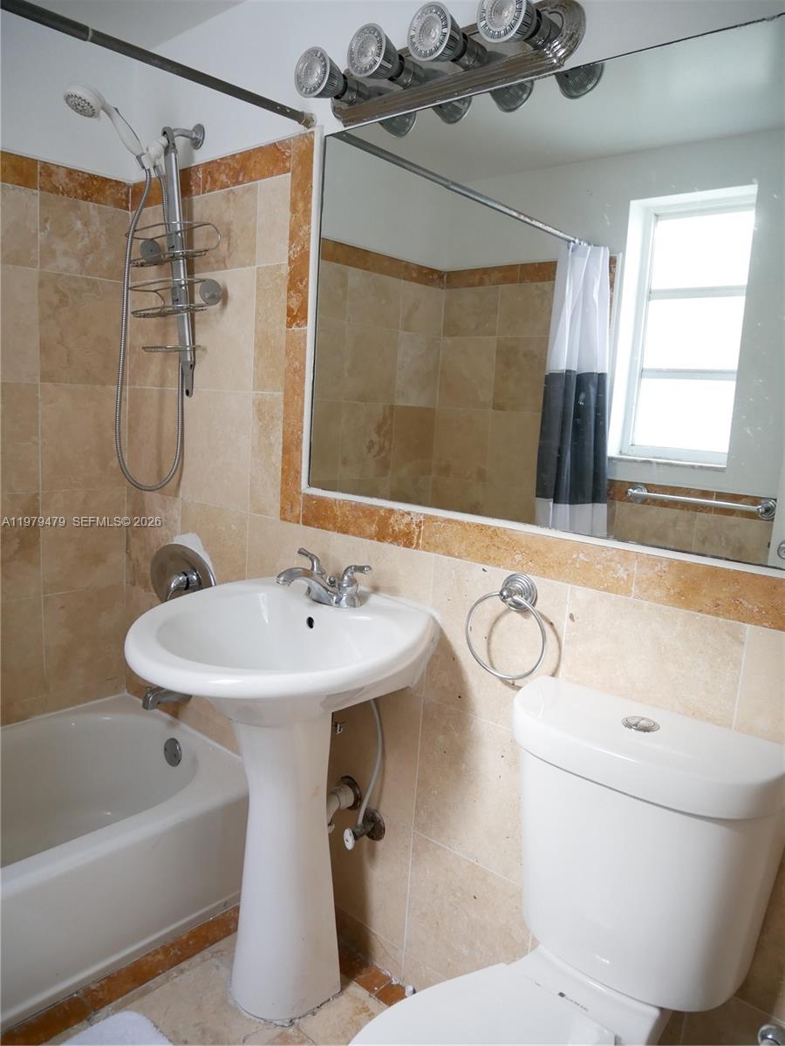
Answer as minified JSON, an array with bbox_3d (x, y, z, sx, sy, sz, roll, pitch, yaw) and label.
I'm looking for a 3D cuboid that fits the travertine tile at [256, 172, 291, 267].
[{"bbox_3d":[-0.283,-0.723,1.746,0.122,0.200,0.010,11,11,40],"label":"travertine tile"}]

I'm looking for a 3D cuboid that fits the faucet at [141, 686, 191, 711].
[{"bbox_3d":[-0.651,0.498,2.084,0.062,0.062,0.136,11,12,40],"label":"faucet"}]

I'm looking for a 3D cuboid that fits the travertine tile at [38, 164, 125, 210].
[{"bbox_3d":[-0.868,-0.945,2.040,0.012,0.077,0.258,11,12,40],"label":"travertine tile"}]

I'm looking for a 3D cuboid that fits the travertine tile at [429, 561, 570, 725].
[{"bbox_3d":[0.193,0.241,1.431,0.304,0.307,0.010,11,11,40],"label":"travertine tile"}]

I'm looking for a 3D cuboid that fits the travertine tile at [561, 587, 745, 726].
[{"bbox_3d":[0.424,0.284,1.224,0.300,0.309,0.012,11,12,40],"label":"travertine tile"}]

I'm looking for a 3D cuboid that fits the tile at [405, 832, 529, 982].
[{"bbox_3d":[0.157,0.851,1.537,0.301,0.306,0.012,11,12,39],"label":"tile"}]

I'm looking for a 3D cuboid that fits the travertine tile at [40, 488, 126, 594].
[{"bbox_3d":[-0.937,0.055,2.213,0.252,0.306,0.012,-5,13,-44],"label":"travertine tile"}]

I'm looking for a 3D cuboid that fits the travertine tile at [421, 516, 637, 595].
[{"bbox_3d":[0.237,0.055,1.362,0.457,0.077,0.012,11,12,40],"label":"travertine tile"}]

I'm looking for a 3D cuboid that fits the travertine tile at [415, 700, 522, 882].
[{"bbox_3d":[0.175,0.544,1.478,0.304,0.304,0.010,11,11,40],"label":"travertine tile"}]

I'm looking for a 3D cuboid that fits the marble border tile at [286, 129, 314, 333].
[{"bbox_3d":[-0.209,-0.673,1.688,0.076,0.431,0.010,11,11,40],"label":"marble border tile"}]

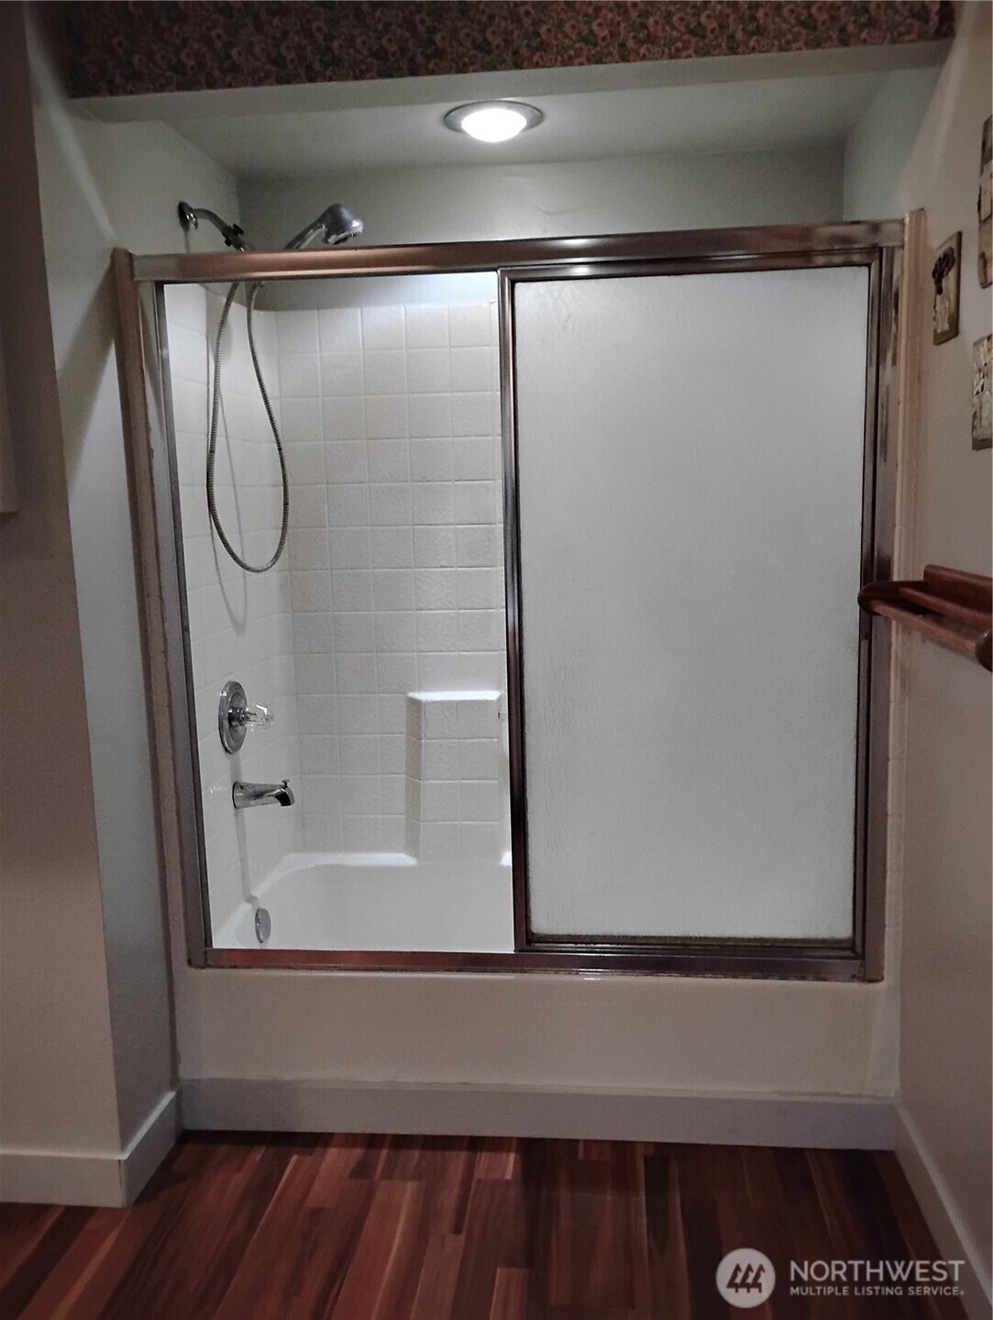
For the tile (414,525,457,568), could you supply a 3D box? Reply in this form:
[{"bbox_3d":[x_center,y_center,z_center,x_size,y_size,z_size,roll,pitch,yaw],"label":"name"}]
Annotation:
[{"bbox_3d":[-0.160,-0.294,2.786,0.109,0.109,0.010,-1,8,6],"label":"tile"}]

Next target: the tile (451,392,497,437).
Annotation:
[{"bbox_3d":[-0.060,-0.630,2.744,0.109,0.109,0.010,-1,9,5],"label":"tile"}]

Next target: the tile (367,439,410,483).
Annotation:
[{"bbox_3d":[-0.279,-0.514,2.770,0.109,0.109,0.010,-1,9,5],"label":"tile"}]

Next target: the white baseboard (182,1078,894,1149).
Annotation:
[{"bbox_3d":[0.066,0.960,2.256,1.501,0.101,0.022,-1,8,6],"label":"white baseboard"}]

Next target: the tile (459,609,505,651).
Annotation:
[{"bbox_3d":[-0.042,-0.077,2.843,0.111,0.111,0.010,-1,9,5],"label":"tile"}]

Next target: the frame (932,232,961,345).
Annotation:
[{"bbox_3d":[0.755,-0.618,1.800,0.014,0.160,0.117,-1,8,5],"label":"frame"}]

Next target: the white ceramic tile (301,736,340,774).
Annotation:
[{"bbox_3d":[-0.480,0.260,2.906,0.109,0.109,0.010,-1,9,5],"label":"white ceramic tile"}]

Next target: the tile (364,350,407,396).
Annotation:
[{"bbox_3d":[-0.284,-0.735,2.737,0.109,0.109,0.010,-1,9,5],"label":"tile"}]

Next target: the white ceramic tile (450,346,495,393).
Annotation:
[{"bbox_3d":[-0.062,-0.744,2.737,0.111,0.111,0.010,-1,9,5],"label":"white ceramic tile"}]

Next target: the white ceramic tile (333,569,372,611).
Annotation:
[{"bbox_3d":[-0.381,-0.182,2.831,0.109,0.109,0.010,-1,8,5],"label":"white ceramic tile"}]

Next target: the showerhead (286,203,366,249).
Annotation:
[{"bbox_3d":[-0.402,-0.917,2.382,0.230,0.090,0.080,-41,3,9],"label":"showerhead"}]

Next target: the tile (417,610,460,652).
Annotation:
[{"bbox_3d":[-0.156,-0.075,2.828,0.109,0.109,0.010,-1,9,5],"label":"tile"}]

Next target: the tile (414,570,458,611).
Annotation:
[{"bbox_3d":[-0.158,-0.184,2.802,0.109,0.109,0.010,-1,8,6],"label":"tile"}]

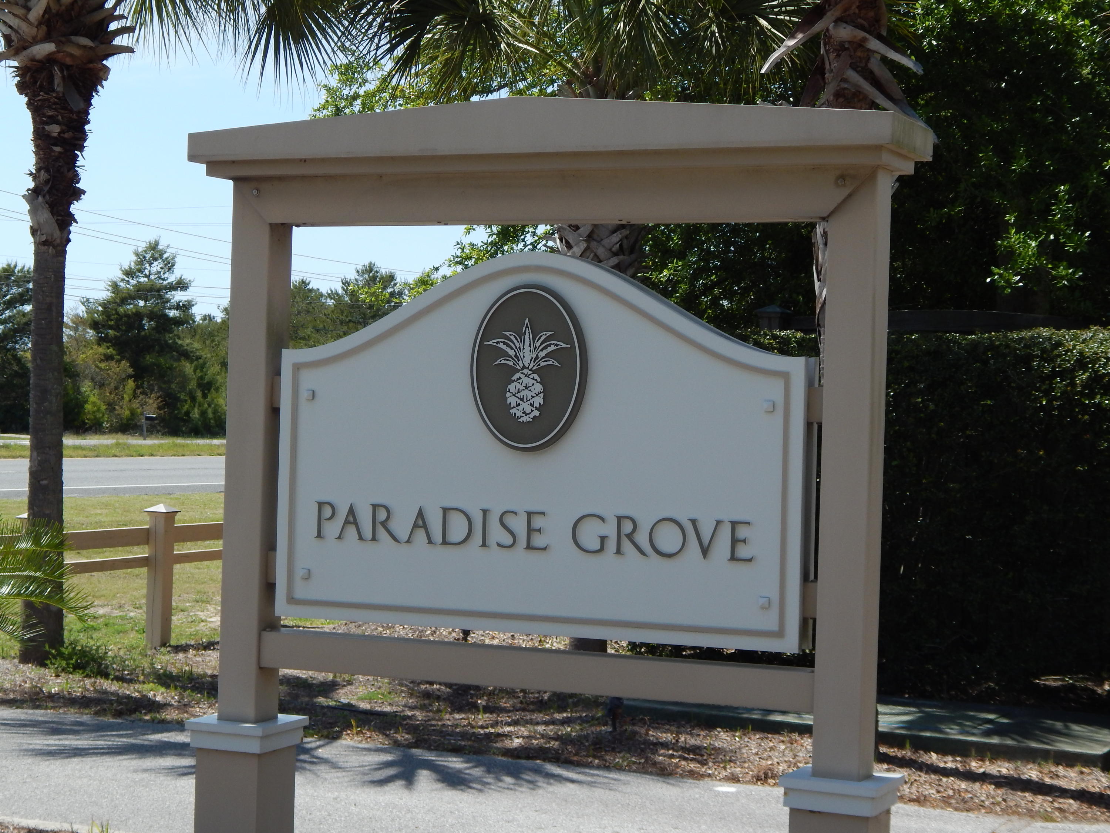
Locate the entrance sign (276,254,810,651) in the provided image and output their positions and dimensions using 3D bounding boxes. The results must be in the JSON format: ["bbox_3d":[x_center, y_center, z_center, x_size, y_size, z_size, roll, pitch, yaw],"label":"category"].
[{"bbox_3d":[-0.093,0.105,8.475,2.190,1.452,0.070,2,0,23],"label":"entrance sign"}]

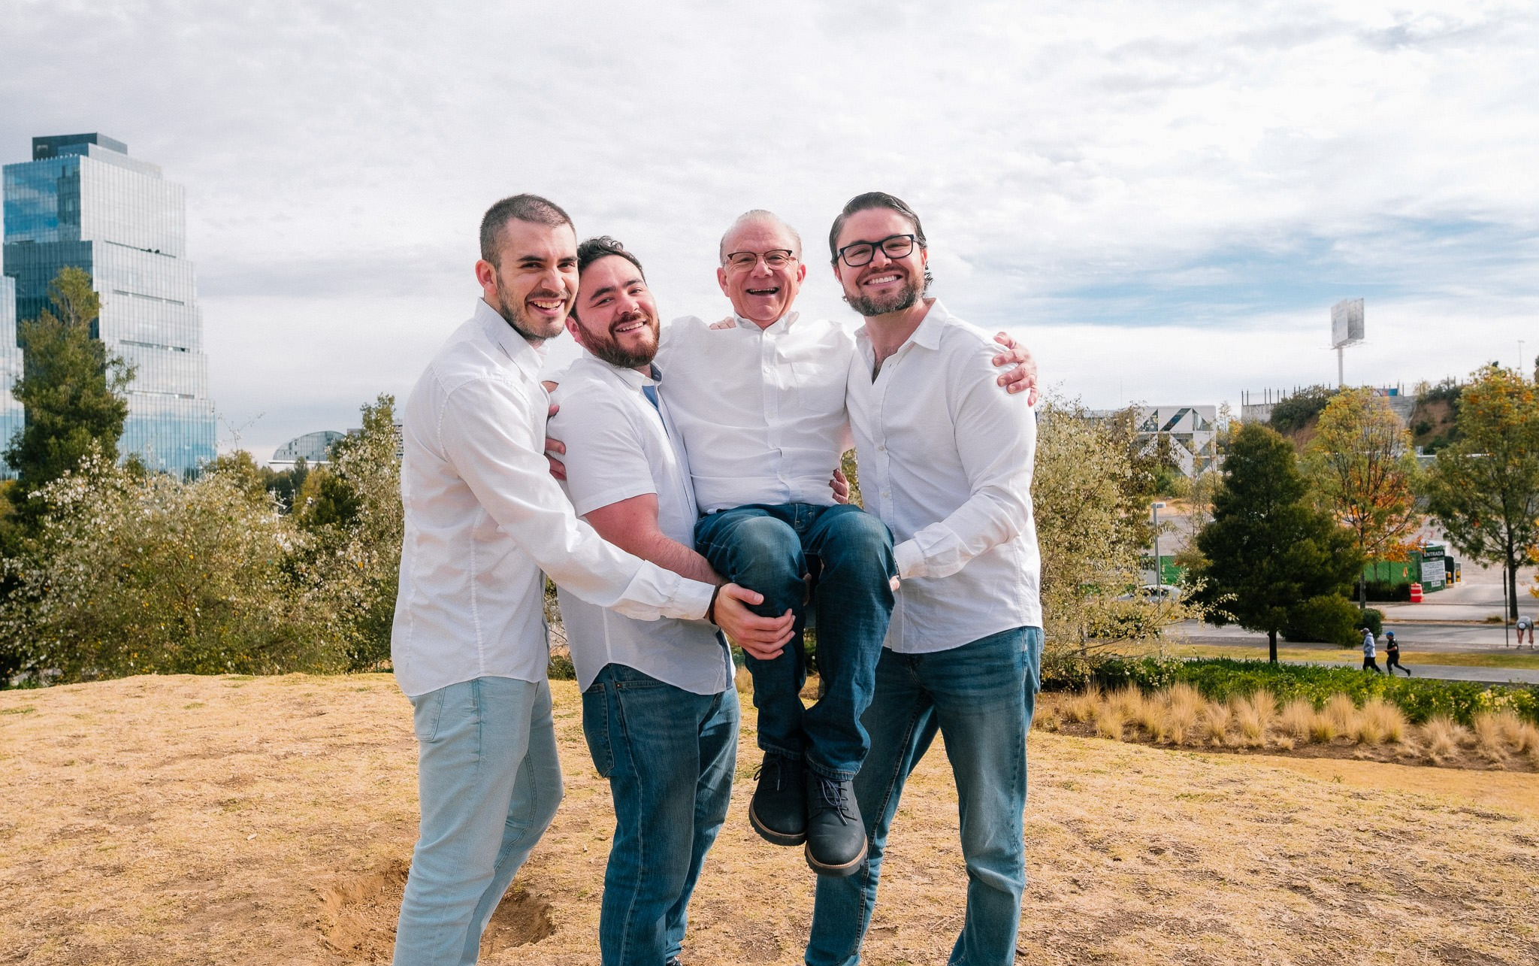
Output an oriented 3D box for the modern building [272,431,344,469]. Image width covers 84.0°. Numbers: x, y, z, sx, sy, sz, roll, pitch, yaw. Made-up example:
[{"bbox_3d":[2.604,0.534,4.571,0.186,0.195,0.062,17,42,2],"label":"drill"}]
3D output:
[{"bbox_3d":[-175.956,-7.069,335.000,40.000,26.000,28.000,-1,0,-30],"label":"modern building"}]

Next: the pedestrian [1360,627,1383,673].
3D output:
[{"bbox_3d":[21.973,6.158,31.200,0.600,1.730,0.530,-1,0,12],"label":"pedestrian"}]

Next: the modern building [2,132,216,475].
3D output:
[{"bbox_3d":[-178.347,-37.695,232.130,40.000,104.000,28.000,-1,0,19],"label":"modern building"}]

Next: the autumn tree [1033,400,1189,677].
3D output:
[{"bbox_3d":[4.984,0.910,13.200,3.000,4.300,2.700,-1,0,0],"label":"autumn tree"}]

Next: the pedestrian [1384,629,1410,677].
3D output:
[{"bbox_3d":[23.188,6.322,31.600,0.800,1.640,0.520,-1,0,12],"label":"pedestrian"}]

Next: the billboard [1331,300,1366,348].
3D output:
[{"bbox_3d":[154.223,-42.662,228.000,4.500,10.800,11.000,-1,0,10],"label":"billboard"}]

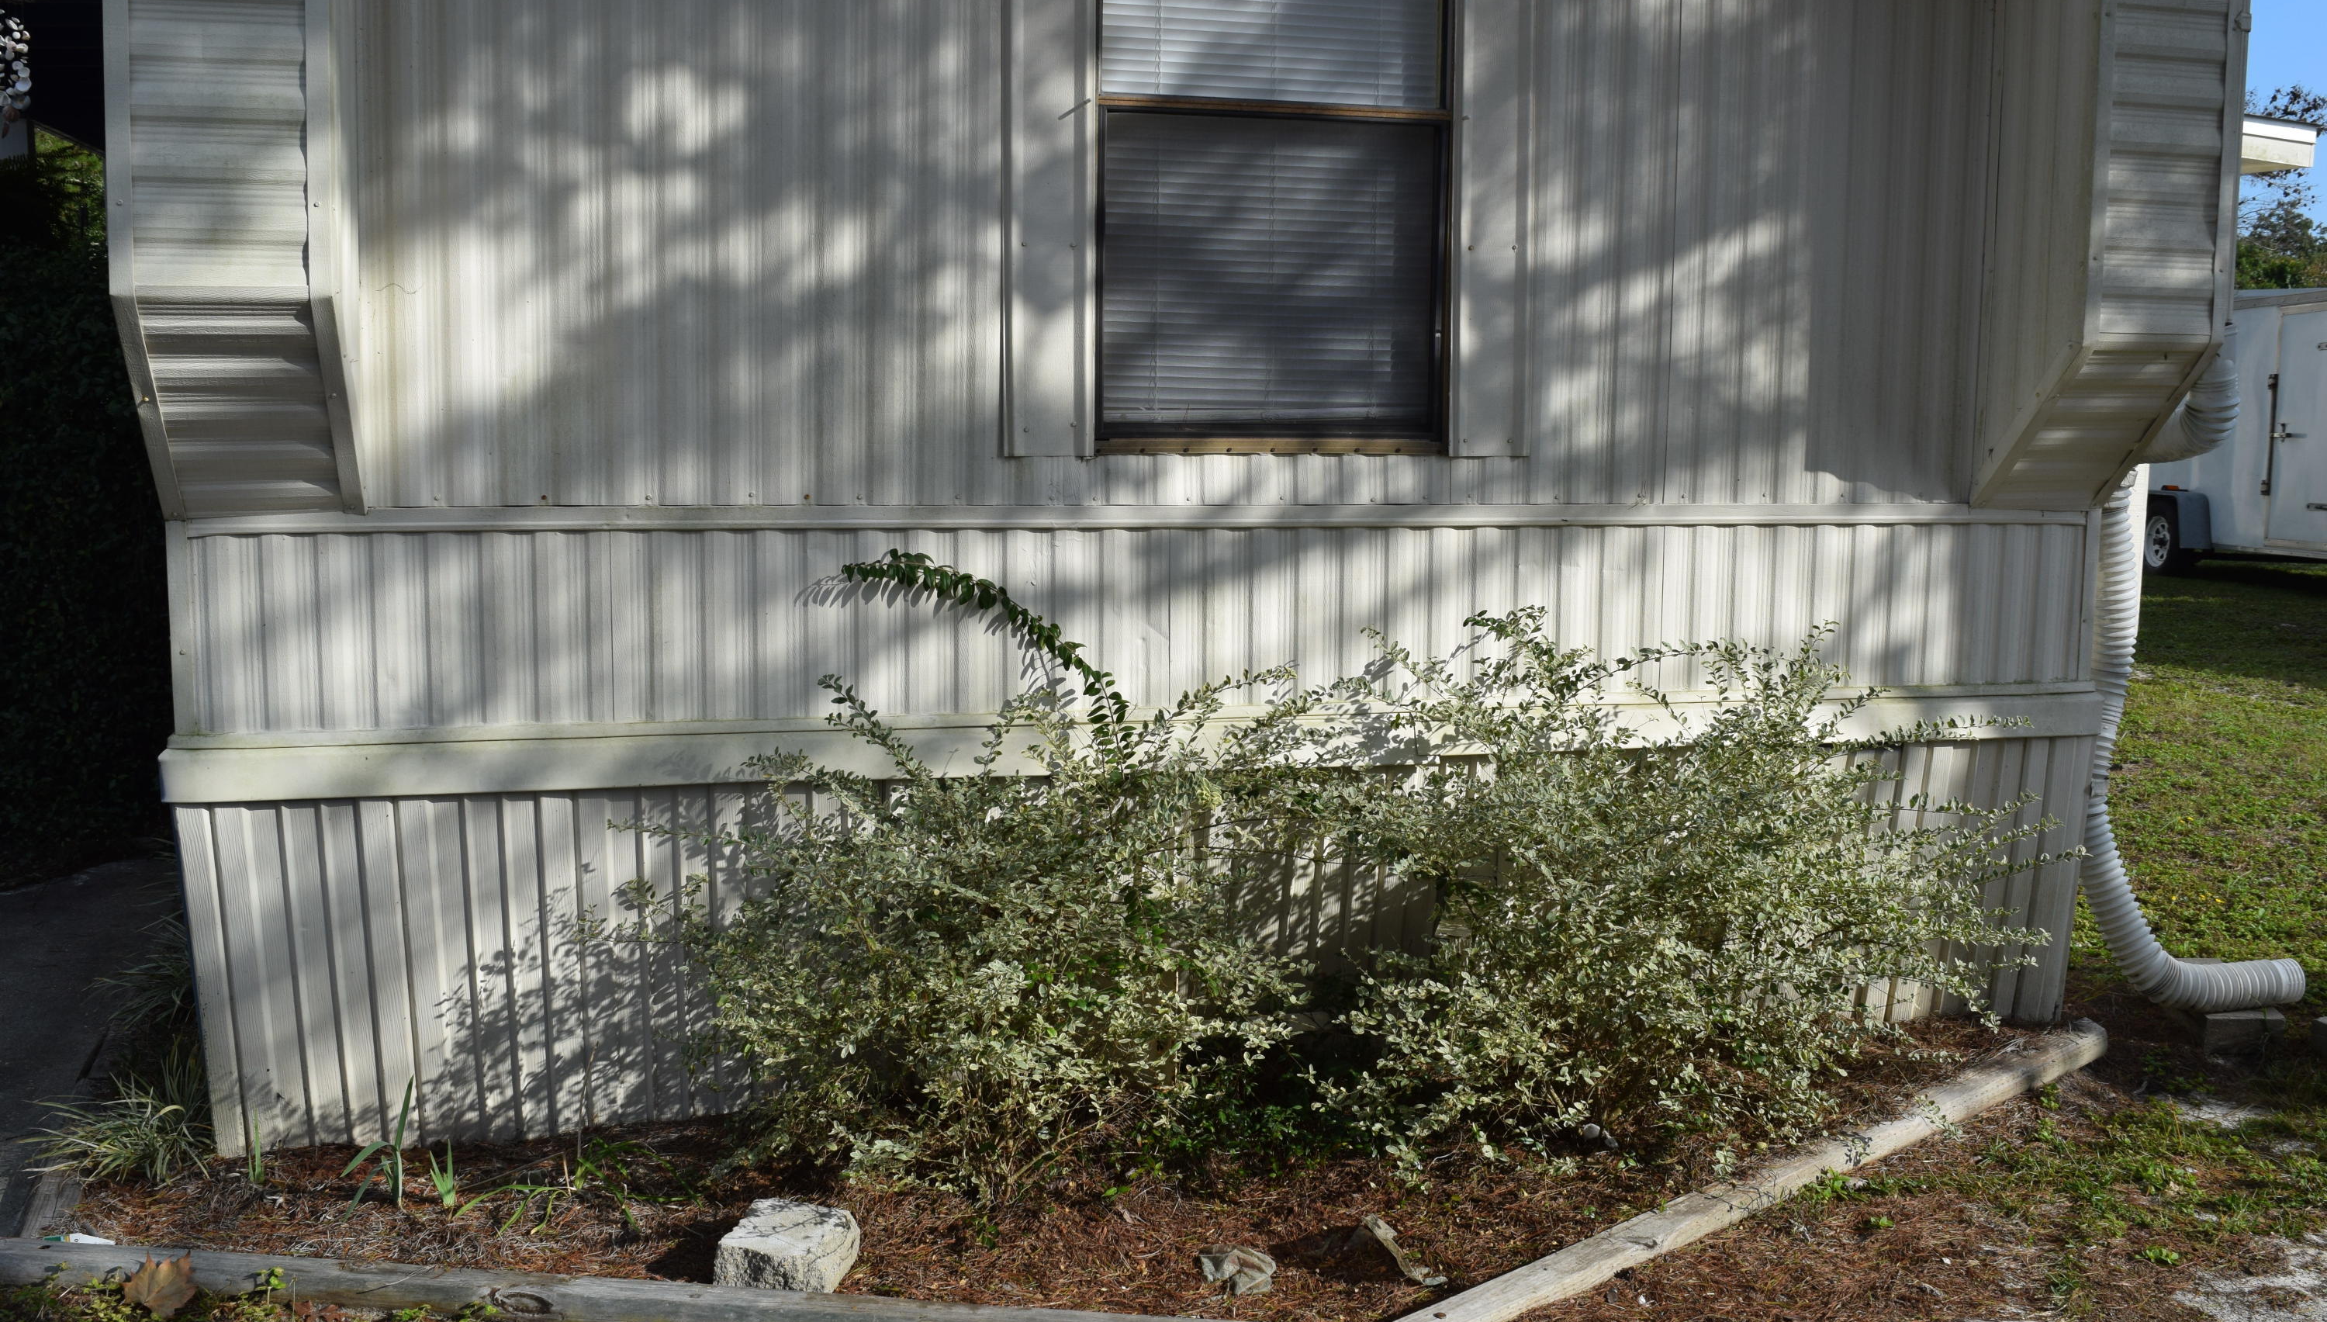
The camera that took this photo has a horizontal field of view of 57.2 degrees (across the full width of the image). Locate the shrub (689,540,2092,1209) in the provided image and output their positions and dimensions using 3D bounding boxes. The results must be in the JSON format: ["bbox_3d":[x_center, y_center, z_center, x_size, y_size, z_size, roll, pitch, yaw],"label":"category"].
[{"bbox_3d":[0.501,0.373,4.135,2.860,1.110,0.780,-1,4,-14],"label":"shrub"}]

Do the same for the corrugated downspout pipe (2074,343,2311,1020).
[{"bbox_3d":[2.553,0.080,4.960,0.610,1.550,0.430,-1,4,-14],"label":"corrugated downspout pipe"}]

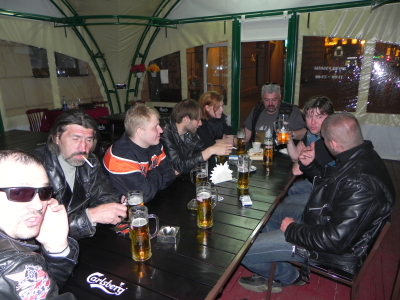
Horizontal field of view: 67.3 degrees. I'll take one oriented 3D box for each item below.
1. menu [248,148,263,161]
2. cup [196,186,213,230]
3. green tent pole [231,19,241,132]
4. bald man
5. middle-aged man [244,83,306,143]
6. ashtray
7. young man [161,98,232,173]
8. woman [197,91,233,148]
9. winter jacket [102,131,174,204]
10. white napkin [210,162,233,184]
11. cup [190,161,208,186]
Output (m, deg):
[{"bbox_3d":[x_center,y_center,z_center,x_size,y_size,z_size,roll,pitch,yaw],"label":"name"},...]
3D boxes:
[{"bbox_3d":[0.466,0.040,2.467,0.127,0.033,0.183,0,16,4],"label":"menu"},{"bbox_3d":[0.041,0.254,1.406,0.114,0.200,0.074,-9,17,-29],"label":"cup"},{"bbox_3d":[0.647,-1.117,5.390,0.135,2.307,0.135,7,16,27],"label":"green tent pole"},{"bbox_3d":[0.586,0.402,1.678,0.840,1.230,0.620,8,17,32],"label":"bald man"},{"bbox_3d":[0.683,0.048,2.892,0.620,1.330,0.700,5,15,23],"label":"middle-aged man"},{"bbox_3d":[-0.132,0.361,1.278,0.078,0.031,0.078,1,14,9],"label":"ashtray"},{"bbox_3d":[0.020,0.242,2.309,0.660,1.250,0.520,5,16,23],"label":"young man"},{"bbox_3d":[0.228,0.115,2.723,0.640,1.280,0.460,4,15,18],"label":"woman"},{"bbox_3d":[-0.370,0.211,1.782,0.470,0.540,0.530,2,14,13],"label":"winter jacket"},{"bbox_3d":[0.138,0.144,1.937,0.130,0.125,0.045,-8,15,-24],"label":"white napkin"},{"bbox_3d":[-0.001,0.172,1.725,0.114,0.200,0.074,-9,17,-29],"label":"cup"}]

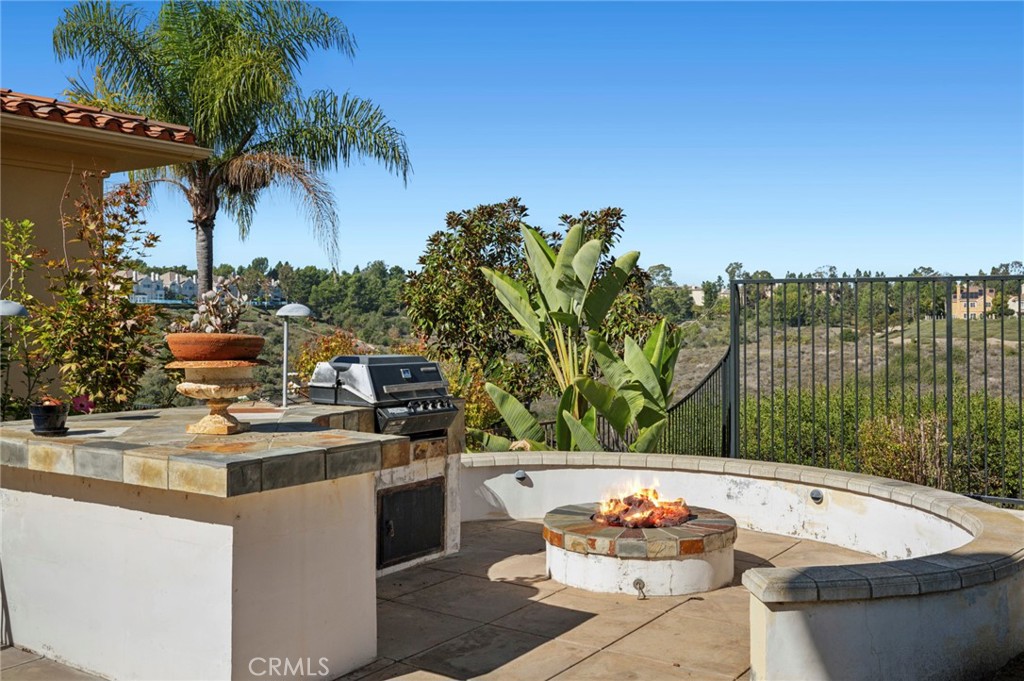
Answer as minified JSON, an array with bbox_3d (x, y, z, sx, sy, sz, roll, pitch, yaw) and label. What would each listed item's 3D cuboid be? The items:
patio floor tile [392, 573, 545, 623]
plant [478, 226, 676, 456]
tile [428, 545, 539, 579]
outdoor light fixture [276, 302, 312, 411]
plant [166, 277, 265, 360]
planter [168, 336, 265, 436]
[{"bbox_3d":[-0.194,1.303,5.005,0.610,0.025,0.610,1,2,35],"label":"patio floor tile"},{"bbox_3d":[0.562,0.108,8.207,1.680,2.117,1.300,0,1,4],"label":"plant"},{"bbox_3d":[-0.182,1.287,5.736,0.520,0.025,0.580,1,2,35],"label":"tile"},{"bbox_3d":[-1.204,0.085,5.480,0.190,0.575,0.190,-1,1,-12],"label":"outdoor light fixture"},{"bbox_3d":[-1.297,-0.096,4.360,0.430,0.370,0.430,-1,1,-17],"label":"plant"},{"bbox_3d":[-1.291,0.190,4.355,0.440,0.420,0.440,-1,1,-17],"label":"planter"}]

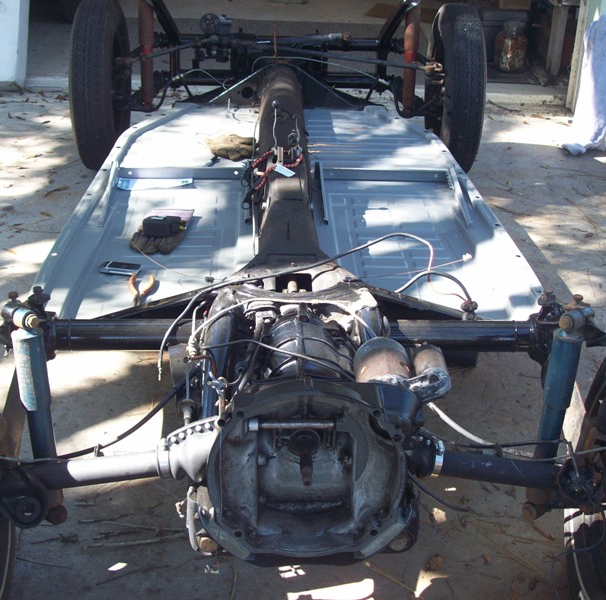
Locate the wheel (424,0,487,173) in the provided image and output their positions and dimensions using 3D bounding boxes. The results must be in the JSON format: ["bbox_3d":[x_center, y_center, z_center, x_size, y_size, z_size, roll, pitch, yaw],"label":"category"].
[{"bbox_3d":[0.570,-0.792,3.933,0.165,0.645,0.647,1,28,-2],"label":"wheel"}]

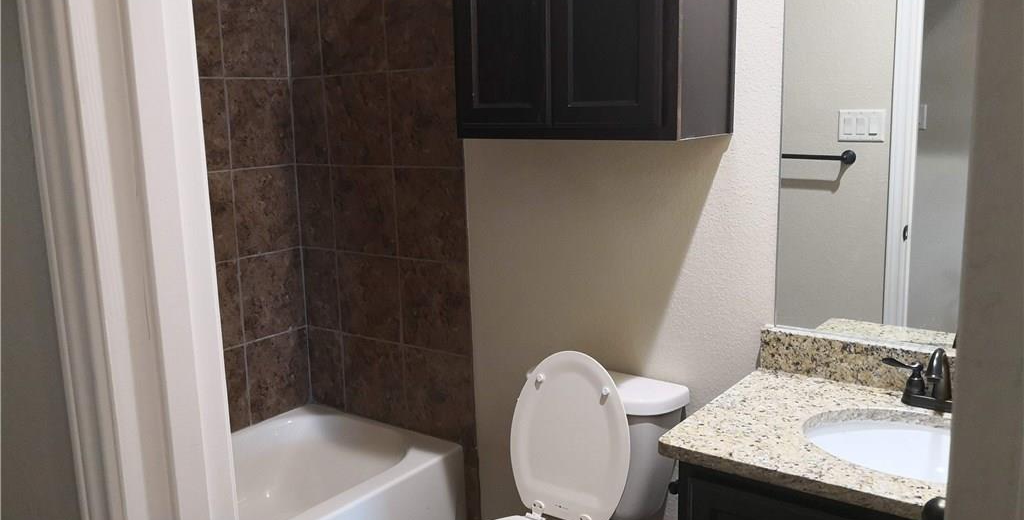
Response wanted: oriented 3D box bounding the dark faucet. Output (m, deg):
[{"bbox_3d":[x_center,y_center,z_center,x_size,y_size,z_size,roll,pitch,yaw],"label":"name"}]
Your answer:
[{"bbox_3d":[0.888,0.255,1.656,0.235,0.134,0.155,6,12,35],"label":"dark faucet"}]

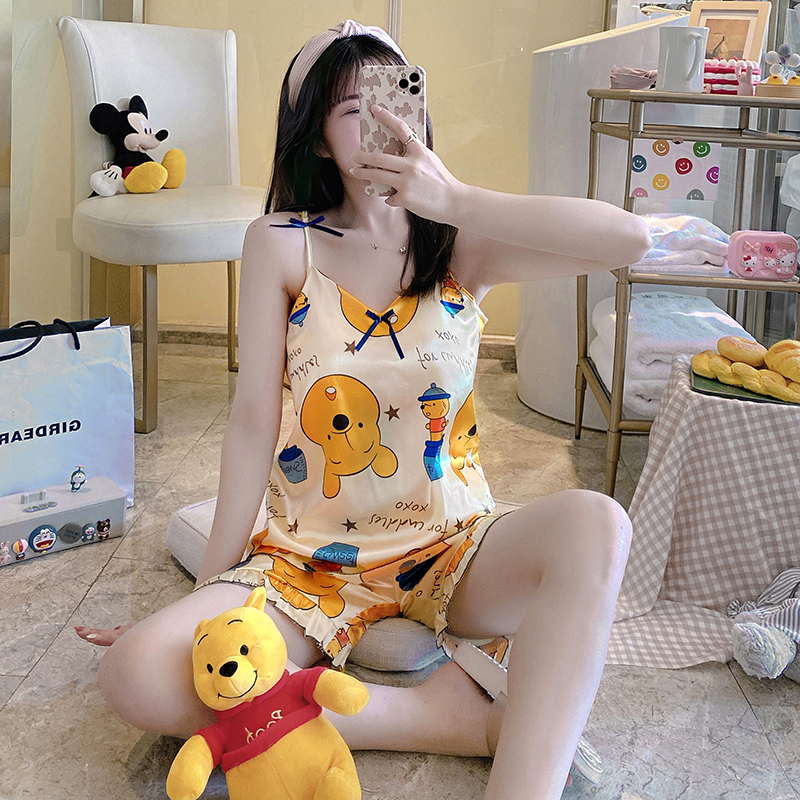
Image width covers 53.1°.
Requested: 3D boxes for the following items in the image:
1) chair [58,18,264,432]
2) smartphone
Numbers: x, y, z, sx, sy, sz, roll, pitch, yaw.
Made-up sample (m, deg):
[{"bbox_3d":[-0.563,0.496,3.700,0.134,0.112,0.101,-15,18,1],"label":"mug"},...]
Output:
[{"bbox_3d":[-0.533,-0.463,2.000,0.480,0.940,0.580,-7,19,-29],"label":"chair"},{"bbox_3d":[-0.008,-0.325,0.970,0.081,0.160,0.011,1,10,7],"label":"smartphone"}]

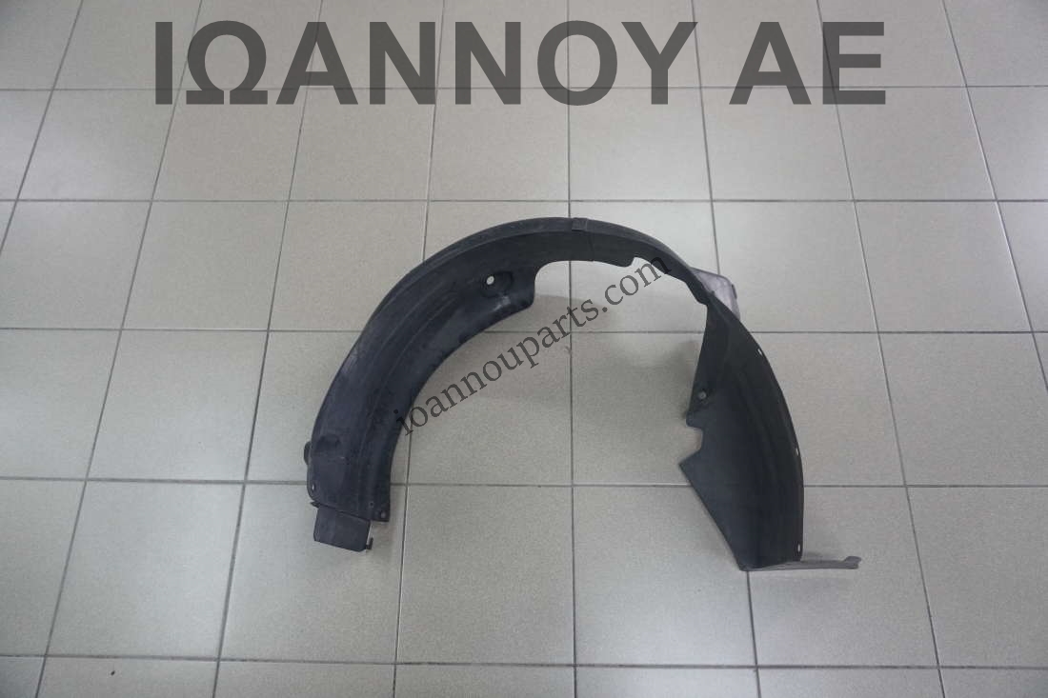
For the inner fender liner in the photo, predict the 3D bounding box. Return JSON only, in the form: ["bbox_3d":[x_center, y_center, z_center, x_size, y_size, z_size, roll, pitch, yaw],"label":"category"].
[{"bbox_3d":[0.099,0.078,1.309,0.923,0.267,0.627,0,69,1],"label":"inner fender liner"}]

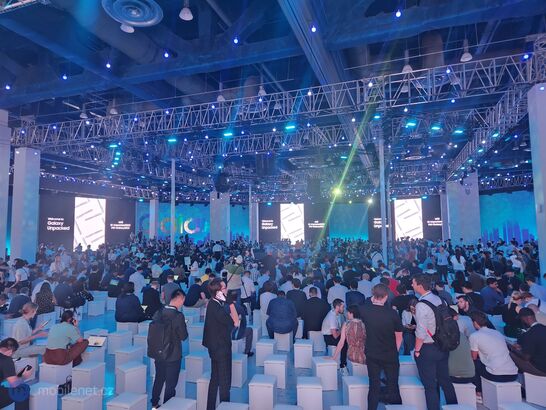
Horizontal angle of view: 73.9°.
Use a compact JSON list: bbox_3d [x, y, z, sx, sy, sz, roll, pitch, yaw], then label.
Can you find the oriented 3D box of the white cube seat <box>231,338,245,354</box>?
[{"bbox_3d":[-0.739,2.812,7.048,0.320,0.410,0.320,-2,-5,21],"label":"white cube seat"}]

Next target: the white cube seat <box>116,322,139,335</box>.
[{"bbox_3d":[-3.418,2.964,8.550,0.320,0.410,0.320,-2,-5,21],"label":"white cube seat"}]

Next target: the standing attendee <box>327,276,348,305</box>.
[{"bbox_3d":[1.680,2.542,9.487,0.550,1.320,0.720,-1,-4,5],"label":"standing attendee"}]

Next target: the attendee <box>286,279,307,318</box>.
[{"bbox_3d":[0.571,2.446,8.595,0.520,1.360,0.600,-1,-5,2],"label":"attendee"}]

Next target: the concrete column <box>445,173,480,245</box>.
[{"bbox_3d":[15.984,0.994,30.412,2.100,7.400,1.700,-2,-5,19],"label":"concrete column"}]

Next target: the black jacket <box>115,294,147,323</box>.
[{"bbox_3d":[-3.354,2.413,8.542,0.580,0.680,0.420,-1,-4,3],"label":"black jacket"}]

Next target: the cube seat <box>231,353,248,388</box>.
[{"bbox_3d":[-0.633,2.836,6.216,0.341,0.425,0.340,-2,-5,10],"label":"cube seat"}]

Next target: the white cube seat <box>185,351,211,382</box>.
[{"bbox_3d":[-1.207,2.641,5.923,0.310,0.385,0.310,-2,-5,17],"label":"white cube seat"}]

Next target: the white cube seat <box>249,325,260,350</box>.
[{"bbox_3d":[-0.474,2.907,7.982,0.330,0.419,0.330,-1,-4,6],"label":"white cube seat"}]

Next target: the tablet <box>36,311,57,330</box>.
[{"bbox_3d":[-4.057,2.069,6.500,0.300,0.280,0.030,5,-25,-8],"label":"tablet"}]

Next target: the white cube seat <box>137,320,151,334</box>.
[{"bbox_3d":[-2.799,2.855,8.169,0.310,0.385,0.310,-2,-5,11],"label":"white cube seat"}]

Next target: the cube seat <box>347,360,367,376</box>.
[{"bbox_3d":[1.418,2.722,5.840,0.330,0.419,0.330,-1,-4,-2],"label":"cube seat"}]

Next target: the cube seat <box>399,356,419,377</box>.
[{"bbox_3d":[2.189,2.777,6.006,0.341,0.425,0.340,-1,-5,1],"label":"cube seat"}]

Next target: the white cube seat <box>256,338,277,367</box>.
[{"bbox_3d":[-0.114,2.823,6.928,0.330,0.419,0.330,-2,-4,12],"label":"white cube seat"}]

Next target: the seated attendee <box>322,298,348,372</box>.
[{"bbox_3d":[1.159,2.238,6.364,0.600,1.200,0.570,1,-5,-20],"label":"seated attendee"}]

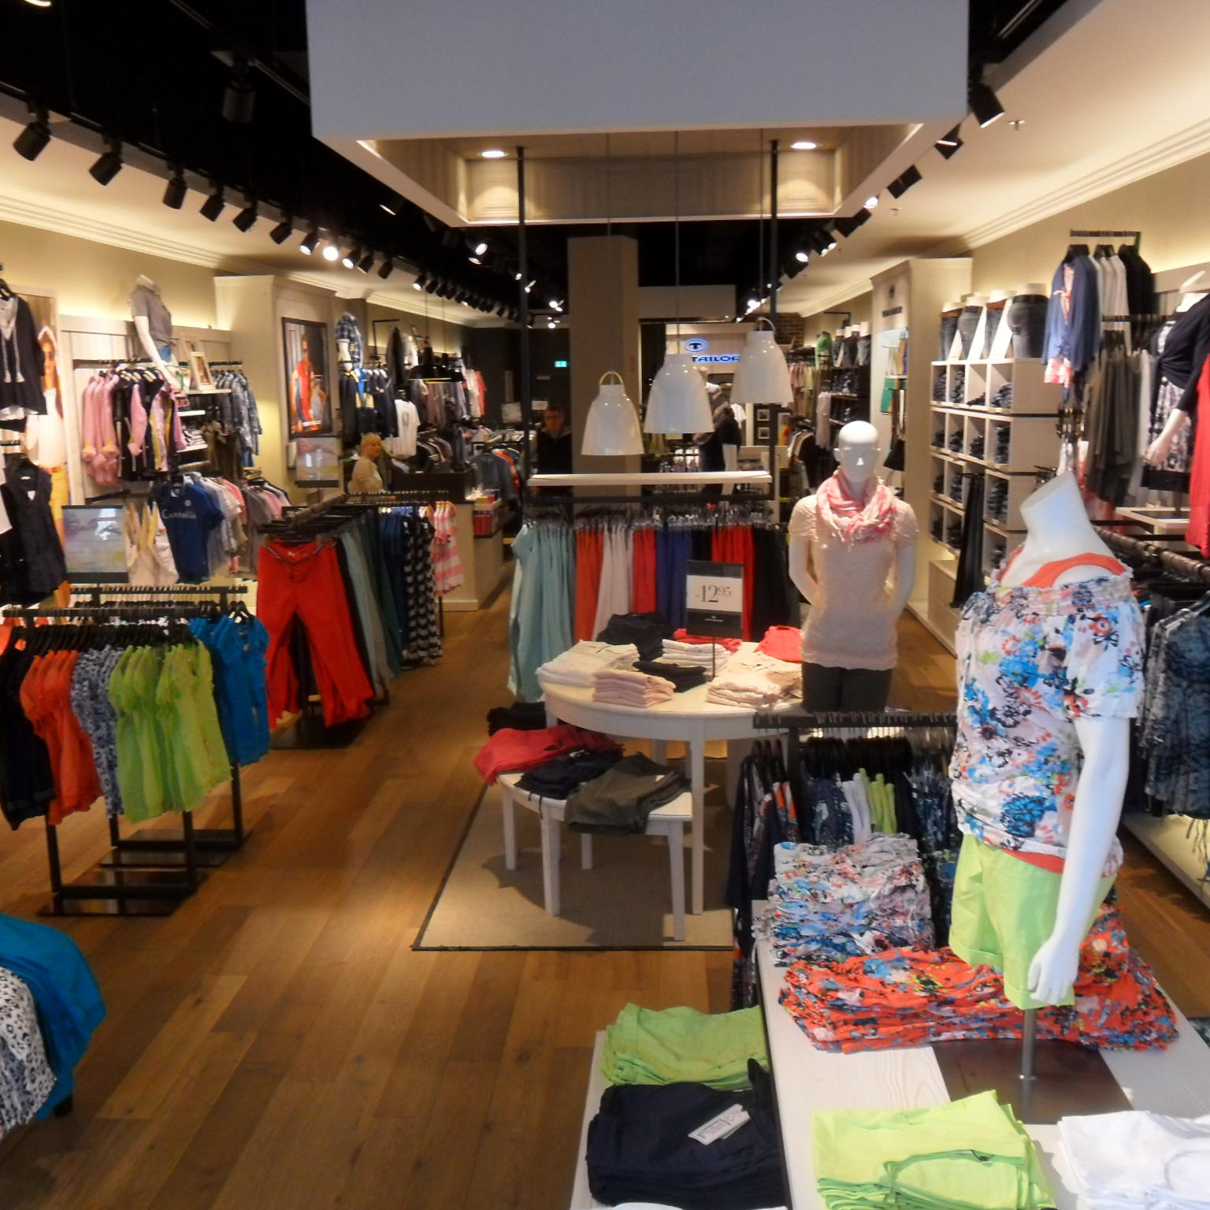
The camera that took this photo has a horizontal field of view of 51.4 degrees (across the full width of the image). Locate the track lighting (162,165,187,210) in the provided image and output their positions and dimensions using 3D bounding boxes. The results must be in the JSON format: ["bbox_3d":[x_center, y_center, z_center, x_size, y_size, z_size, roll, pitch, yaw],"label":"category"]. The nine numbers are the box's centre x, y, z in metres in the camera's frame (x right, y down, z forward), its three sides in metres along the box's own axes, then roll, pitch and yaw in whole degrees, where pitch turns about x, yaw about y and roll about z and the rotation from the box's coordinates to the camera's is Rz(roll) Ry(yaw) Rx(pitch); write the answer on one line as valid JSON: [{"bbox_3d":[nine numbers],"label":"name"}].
[{"bbox_3d":[-2.400,-2.330,7.016,0.135,0.235,0.105,2,11,18],"label":"track lighting"}]

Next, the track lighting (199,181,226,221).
[{"bbox_3d":[-2.372,-2.440,7.602,0.165,0.230,0.105,5,12,32],"label":"track lighting"}]

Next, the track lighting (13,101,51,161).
[{"bbox_3d":[-2.476,-2.048,5.438,0.165,0.230,0.105,5,12,29],"label":"track lighting"}]

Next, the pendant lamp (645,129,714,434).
[{"bbox_3d":[0.266,-1.176,4.575,0.258,1.090,0.258,-1,10,3],"label":"pendant lamp"}]

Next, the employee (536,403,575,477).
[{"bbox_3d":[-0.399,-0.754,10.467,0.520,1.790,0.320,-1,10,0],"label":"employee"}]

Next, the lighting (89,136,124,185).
[{"bbox_3d":[-2.441,-2.175,6.161,0.165,0.230,0.105,4,12,26],"label":"lighting"}]

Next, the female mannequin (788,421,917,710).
[{"bbox_3d":[0.899,0.260,4.606,0.470,1.850,0.320,-1,10,3],"label":"female mannequin"}]

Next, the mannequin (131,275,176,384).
[{"bbox_3d":[-3.212,-1.930,8.997,0.340,0.830,0.370,0,10,6],"label":"mannequin"}]

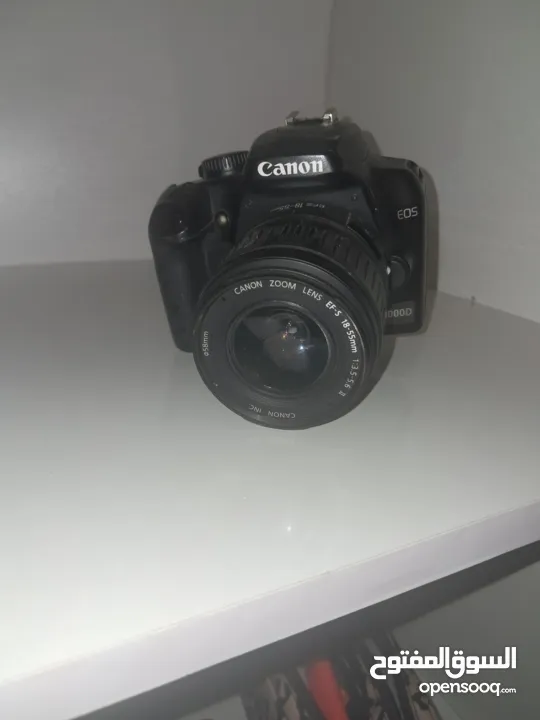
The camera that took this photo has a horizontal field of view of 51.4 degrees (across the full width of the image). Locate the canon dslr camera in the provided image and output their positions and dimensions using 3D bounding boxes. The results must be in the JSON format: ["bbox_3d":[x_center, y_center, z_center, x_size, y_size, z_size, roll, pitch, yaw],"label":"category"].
[{"bbox_3d":[0.003,-0.042,0.238,0.126,0.098,0.129,0,32,11],"label":"canon dslr camera"}]

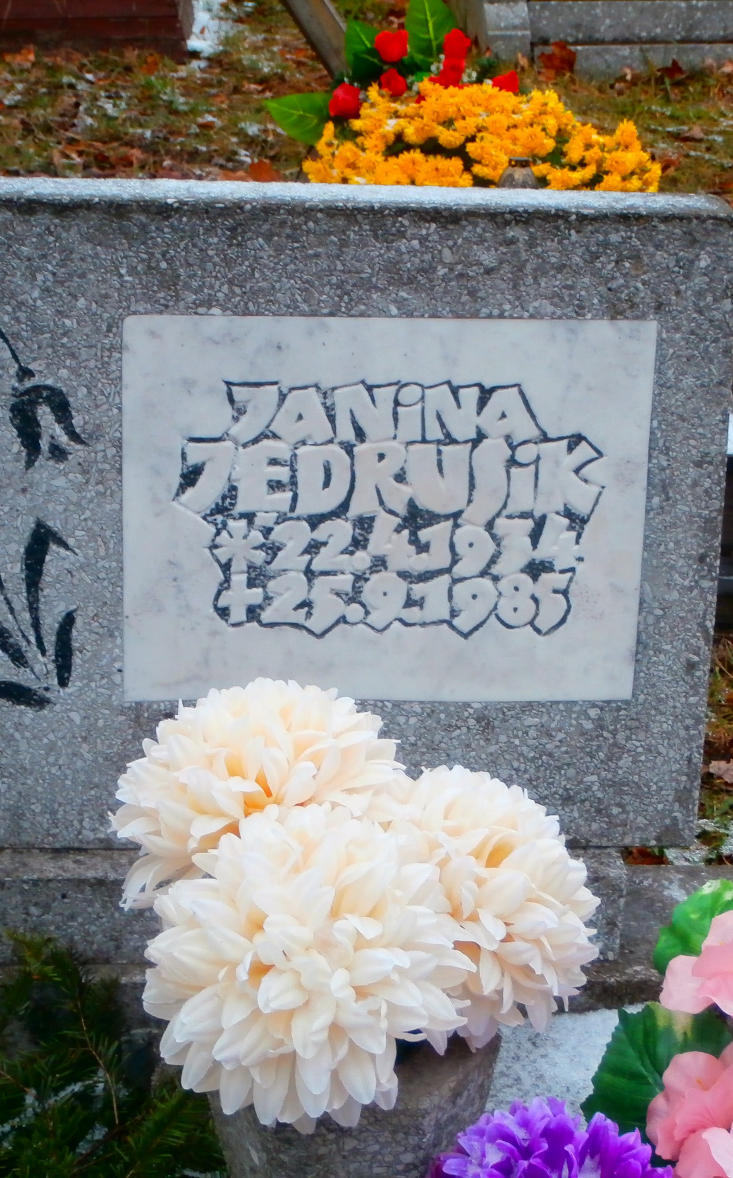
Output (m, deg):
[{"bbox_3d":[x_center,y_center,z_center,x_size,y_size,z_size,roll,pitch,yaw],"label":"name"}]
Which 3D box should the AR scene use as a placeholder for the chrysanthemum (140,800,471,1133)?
[{"bbox_3d":[-0.032,0.209,1.430,0.178,0.175,0.145,1,0,-3],"label":"chrysanthemum"}]

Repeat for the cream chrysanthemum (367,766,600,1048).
[{"bbox_3d":[0.066,0.187,1.520,0.160,0.165,0.140,-4,-4,-14],"label":"cream chrysanthemum"}]

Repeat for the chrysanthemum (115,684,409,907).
[{"bbox_3d":[-0.065,0.125,1.540,0.172,0.160,0.140,3,-5,5],"label":"chrysanthemum"}]

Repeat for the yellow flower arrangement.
[{"bbox_3d":[0.186,-0.668,4.150,0.570,0.320,0.480,2,20,0],"label":"yellow flower arrangement"}]

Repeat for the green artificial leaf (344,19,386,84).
[{"bbox_3d":[-0.003,-0.872,4.200,0.070,0.105,0.040,5,10,9],"label":"green artificial leaf"}]

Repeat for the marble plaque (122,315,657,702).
[{"bbox_3d":[0.015,-0.060,1.985,0.400,0.302,0.020,0,17,-4],"label":"marble plaque"}]

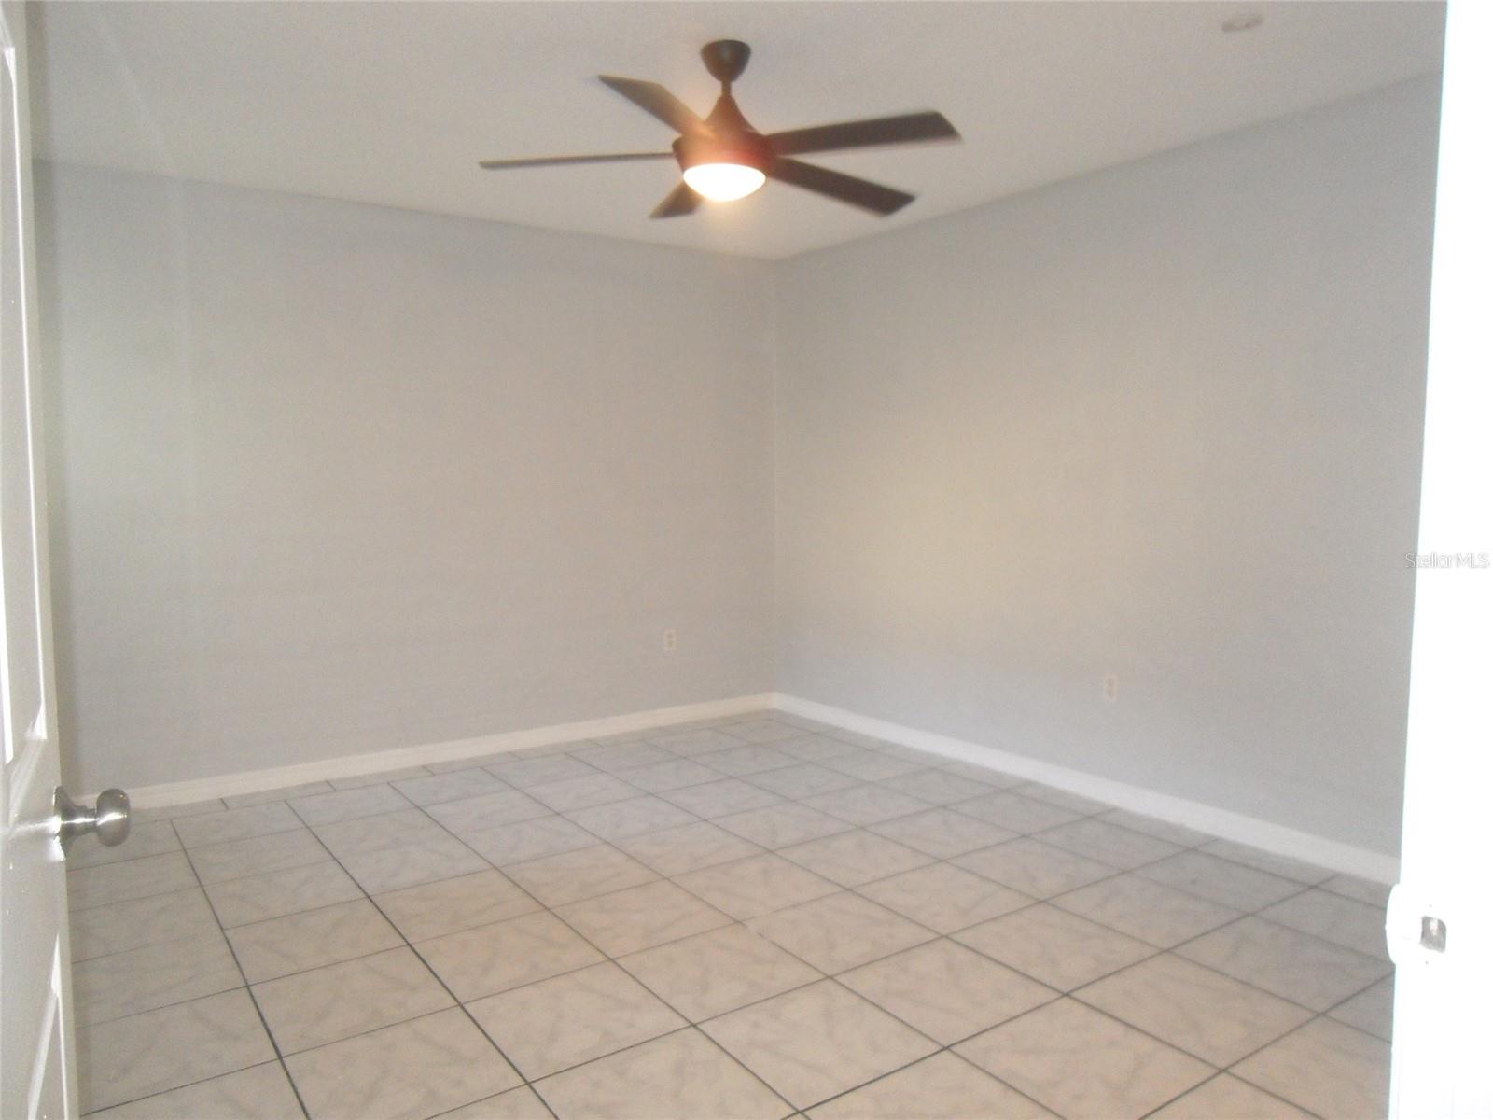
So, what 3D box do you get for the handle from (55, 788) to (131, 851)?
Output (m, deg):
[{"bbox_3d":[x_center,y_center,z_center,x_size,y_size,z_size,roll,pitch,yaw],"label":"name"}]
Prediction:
[{"bbox_3d":[-0.619,0.246,0.984,0.057,0.064,0.064,-3,5,-29],"label":"handle"}]

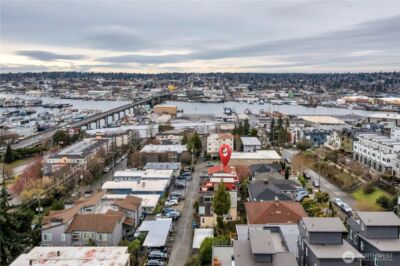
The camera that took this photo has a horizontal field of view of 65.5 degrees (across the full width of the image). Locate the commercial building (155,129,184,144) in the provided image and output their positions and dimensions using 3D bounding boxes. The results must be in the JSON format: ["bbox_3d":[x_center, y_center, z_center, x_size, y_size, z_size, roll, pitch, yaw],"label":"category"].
[{"bbox_3d":[-19.340,4.190,217.150,20.800,9.800,18.500,0,10,2],"label":"commercial building"}]

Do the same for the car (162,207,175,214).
[{"bbox_3d":[-10.262,25.640,102.558,4.400,1.500,1.800,-1,11,-8],"label":"car"}]

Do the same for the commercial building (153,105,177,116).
[{"bbox_3d":[-60.712,-39.479,545.645,38.000,15.500,34.000,1,10,3],"label":"commercial building"}]

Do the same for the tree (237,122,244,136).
[{"bbox_3d":[33.977,-1.880,259.423,5.600,13.500,5.600,1,10,3],"label":"tree"}]

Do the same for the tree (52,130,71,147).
[{"bbox_3d":[-104.951,3.133,235.515,11.000,11.000,11.000,0,11,0],"label":"tree"}]

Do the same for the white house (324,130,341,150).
[{"bbox_3d":[76.456,3.703,178.667,8.000,10.000,7.800,0,11,2],"label":"white house"}]

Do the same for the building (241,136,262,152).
[{"bbox_3d":[32.150,9.090,195.210,10.400,6.800,19.000,0,10,2],"label":"building"}]

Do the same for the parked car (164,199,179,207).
[{"bbox_3d":[-10.054,25.047,110.420,4.600,1.500,1.850,-2,11,-10],"label":"parked car"}]

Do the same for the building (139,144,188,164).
[{"bbox_3d":[-19.400,13.029,179.378,25.500,8.000,18.000,0,11,2],"label":"building"}]

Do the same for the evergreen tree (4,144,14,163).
[{"bbox_3d":[-110.075,12.272,179.061,5.000,11.400,5.000,1,10,3],"label":"evergreen tree"}]

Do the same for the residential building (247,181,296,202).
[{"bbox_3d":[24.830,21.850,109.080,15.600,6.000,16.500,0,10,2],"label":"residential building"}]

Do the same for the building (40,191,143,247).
[{"bbox_3d":[-27.510,23.940,85.780,20.200,8.200,24.500,0,10,2],"label":"building"}]

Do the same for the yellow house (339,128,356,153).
[{"bbox_3d":[81.761,3.784,170.545,7.500,11.300,8.500,0,11,2],"label":"yellow house"}]

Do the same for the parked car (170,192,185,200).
[{"bbox_3d":[-8.230,23.400,113.350,4.600,1.600,1.900,0,10,2],"label":"parked car"}]

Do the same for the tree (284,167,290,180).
[{"bbox_3d":[38.369,17.753,136.046,2.300,6.000,2.300,1,10,3],"label":"tree"}]

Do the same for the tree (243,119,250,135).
[{"bbox_3d":[38.971,-2.571,259.032,6.000,15.000,6.000,1,10,3],"label":"tree"}]

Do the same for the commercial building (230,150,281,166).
[{"bbox_3d":[28.130,14.200,166.050,26.500,5.200,19.500,0,10,2],"label":"commercial building"}]

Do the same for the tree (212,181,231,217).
[{"bbox_3d":[6.562,20.660,94.853,5.100,12.600,5.100,0,11,0],"label":"tree"}]

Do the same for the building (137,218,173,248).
[{"bbox_3d":[-12.060,27.120,82.390,8.200,2.900,16.400,0,10,2],"label":"building"}]

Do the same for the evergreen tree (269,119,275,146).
[{"bbox_3d":[49.484,-0.498,214.501,3.800,18.500,3.800,0,11,0],"label":"evergreen tree"}]

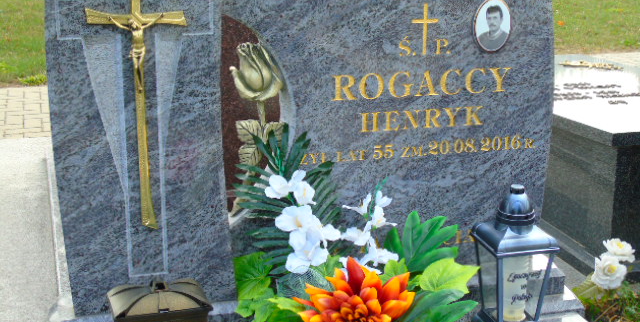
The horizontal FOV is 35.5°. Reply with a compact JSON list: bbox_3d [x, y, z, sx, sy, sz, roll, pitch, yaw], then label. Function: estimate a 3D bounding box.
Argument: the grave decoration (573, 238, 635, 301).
[{"bbox_3d":[0.663,0.252,2.330,0.135,0.125,0.105,5,16,16],"label":"grave decoration"}]

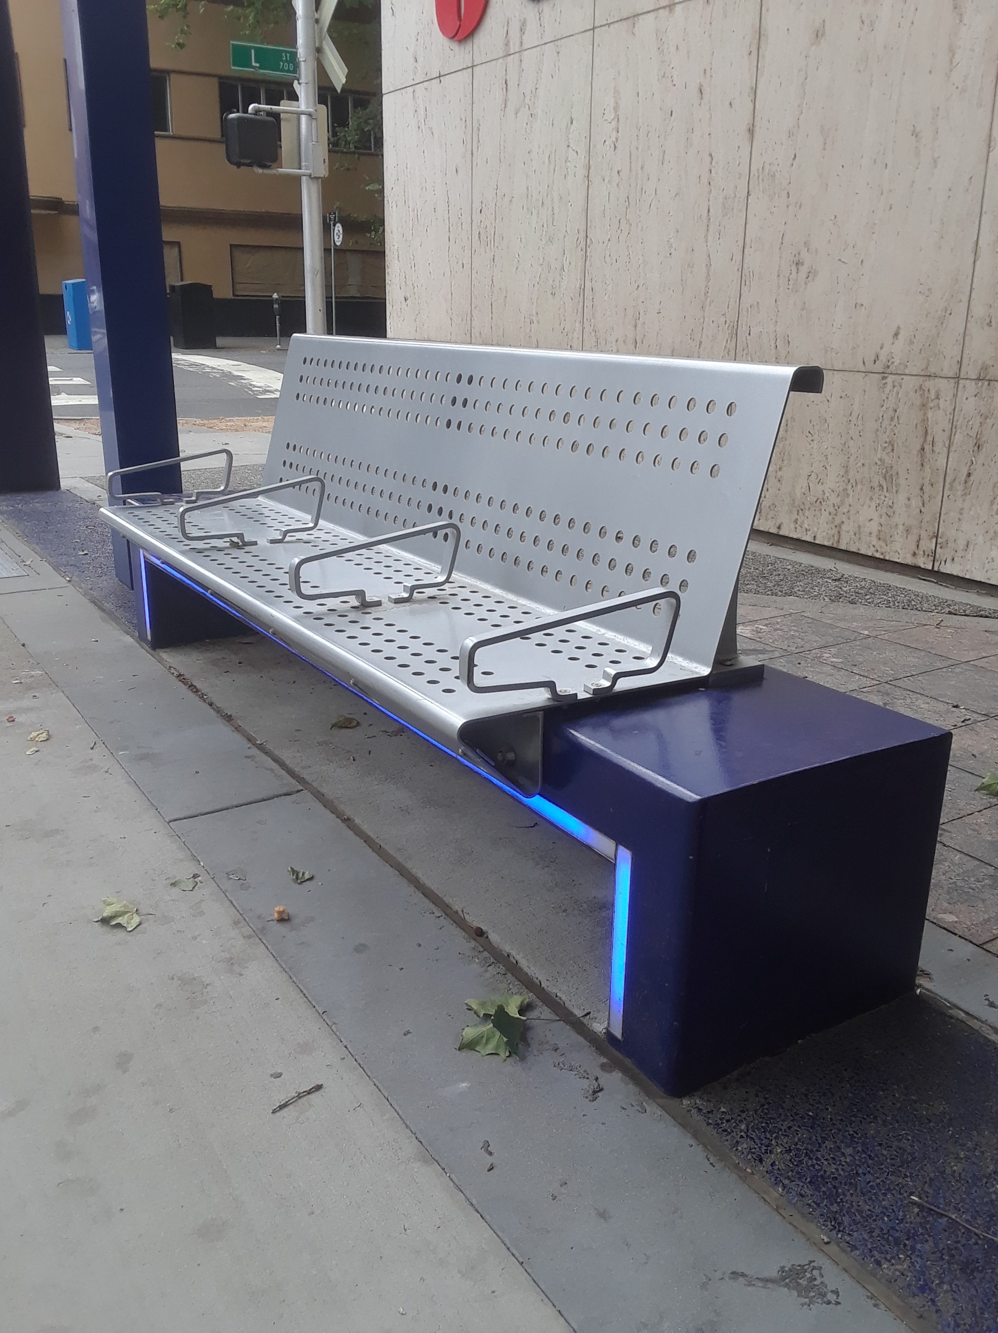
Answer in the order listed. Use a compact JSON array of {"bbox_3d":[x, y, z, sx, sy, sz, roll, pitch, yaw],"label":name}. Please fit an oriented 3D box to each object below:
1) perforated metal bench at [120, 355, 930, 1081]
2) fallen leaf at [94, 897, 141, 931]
[{"bbox_3d":[-0.318,-0.234,2.666,0.678,0.972,2.726,-10,20,-30],"label":"perforated metal bench"},{"bbox_3d":[-0.693,0.441,2.074,0.090,0.026,0.092,-6,18,-19],"label":"fallen leaf"}]

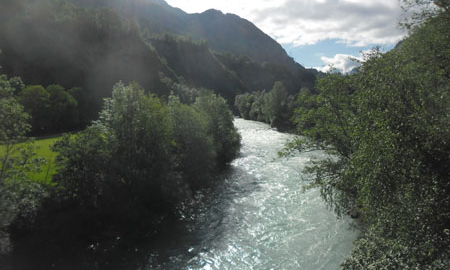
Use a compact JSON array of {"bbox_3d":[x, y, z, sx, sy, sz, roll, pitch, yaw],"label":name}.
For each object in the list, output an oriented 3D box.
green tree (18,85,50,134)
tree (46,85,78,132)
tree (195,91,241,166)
[{"bbox_3d":[-40.140,-5.373,74.000,6.540,10.219,6.344,0,4,0],"label":"green tree"},{"bbox_3d":[-35.165,-5.843,76.000,6.717,9.866,6.516,0,4,0],"label":"tree"},{"bbox_3d":[-0.918,-0.796,43.000,5.463,9.026,5.299,0,4,0],"label":"tree"}]

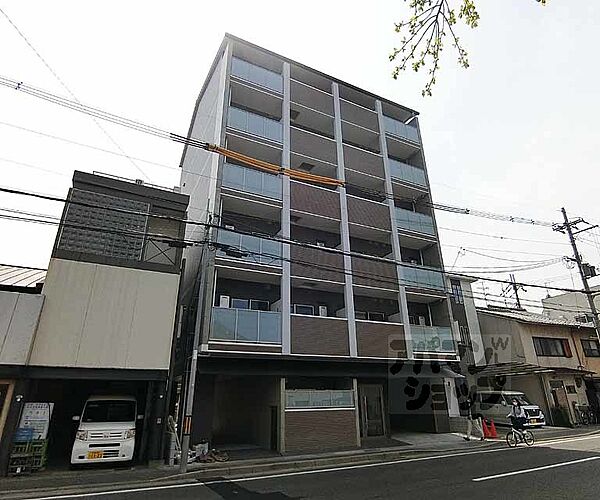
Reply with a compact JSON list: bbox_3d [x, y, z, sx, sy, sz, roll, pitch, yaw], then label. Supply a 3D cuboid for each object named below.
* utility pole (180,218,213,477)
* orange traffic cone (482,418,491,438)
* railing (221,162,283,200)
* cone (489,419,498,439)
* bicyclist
[{"bbox_3d":[-2.963,2.274,10.110,0.250,7.300,0.250,10,-24,-24],"label":"utility pole"},{"bbox_3d":[7.378,7.073,13.577,0.350,0.710,0.350,10,-24,-24],"label":"orange traffic cone"},{"bbox_3d":[-1.877,-2.783,14.040,2.560,1.140,0.080,10,-24,-24],"label":"railing"},{"bbox_3d":[7.736,7.147,13.733,0.350,0.710,0.350,10,-24,-24],"label":"cone"},{"bbox_3d":[8.123,6.333,12.825,0.760,1.420,0.480,10,-24,-24],"label":"bicyclist"}]

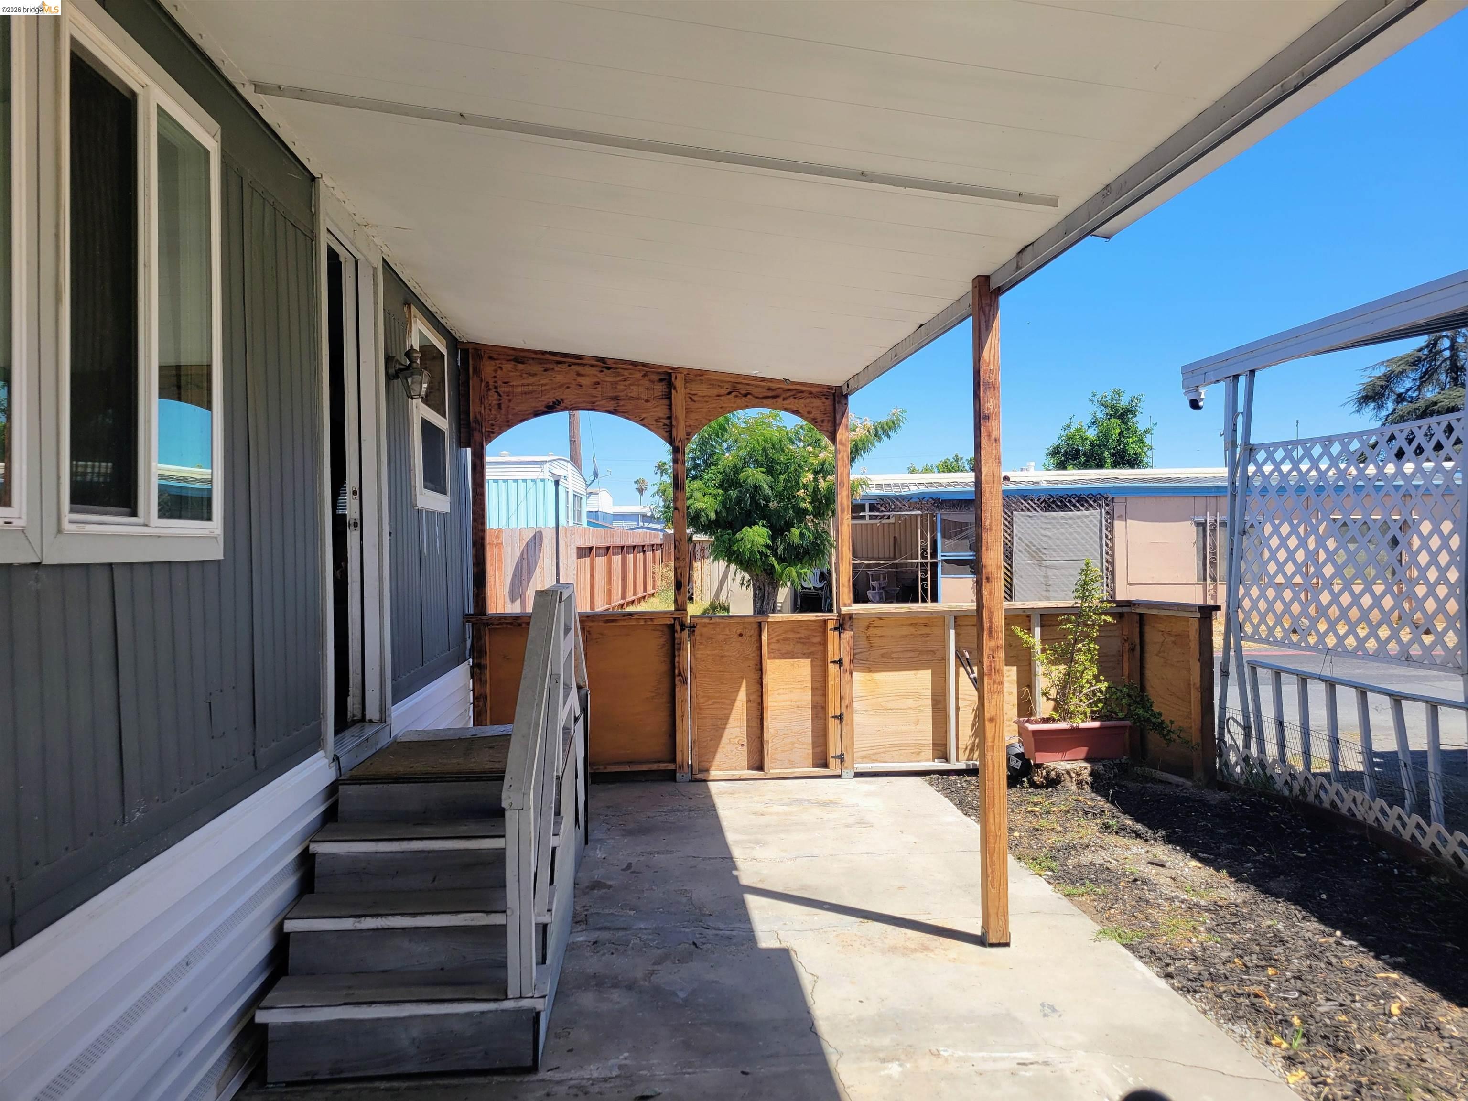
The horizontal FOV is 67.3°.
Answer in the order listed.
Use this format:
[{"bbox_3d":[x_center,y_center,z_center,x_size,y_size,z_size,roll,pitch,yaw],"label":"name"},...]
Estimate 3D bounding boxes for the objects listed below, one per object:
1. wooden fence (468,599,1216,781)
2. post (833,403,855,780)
[{"bbox_3d":[0.566,0.926,6.752,4.430,1.110,1.070,-1,0,-5],"label":"wooden fence"},{"bbox_3d":[0.725,0.225,7.214,0.091,2.505,0.091,-1,0,-5],"label":"post"}]

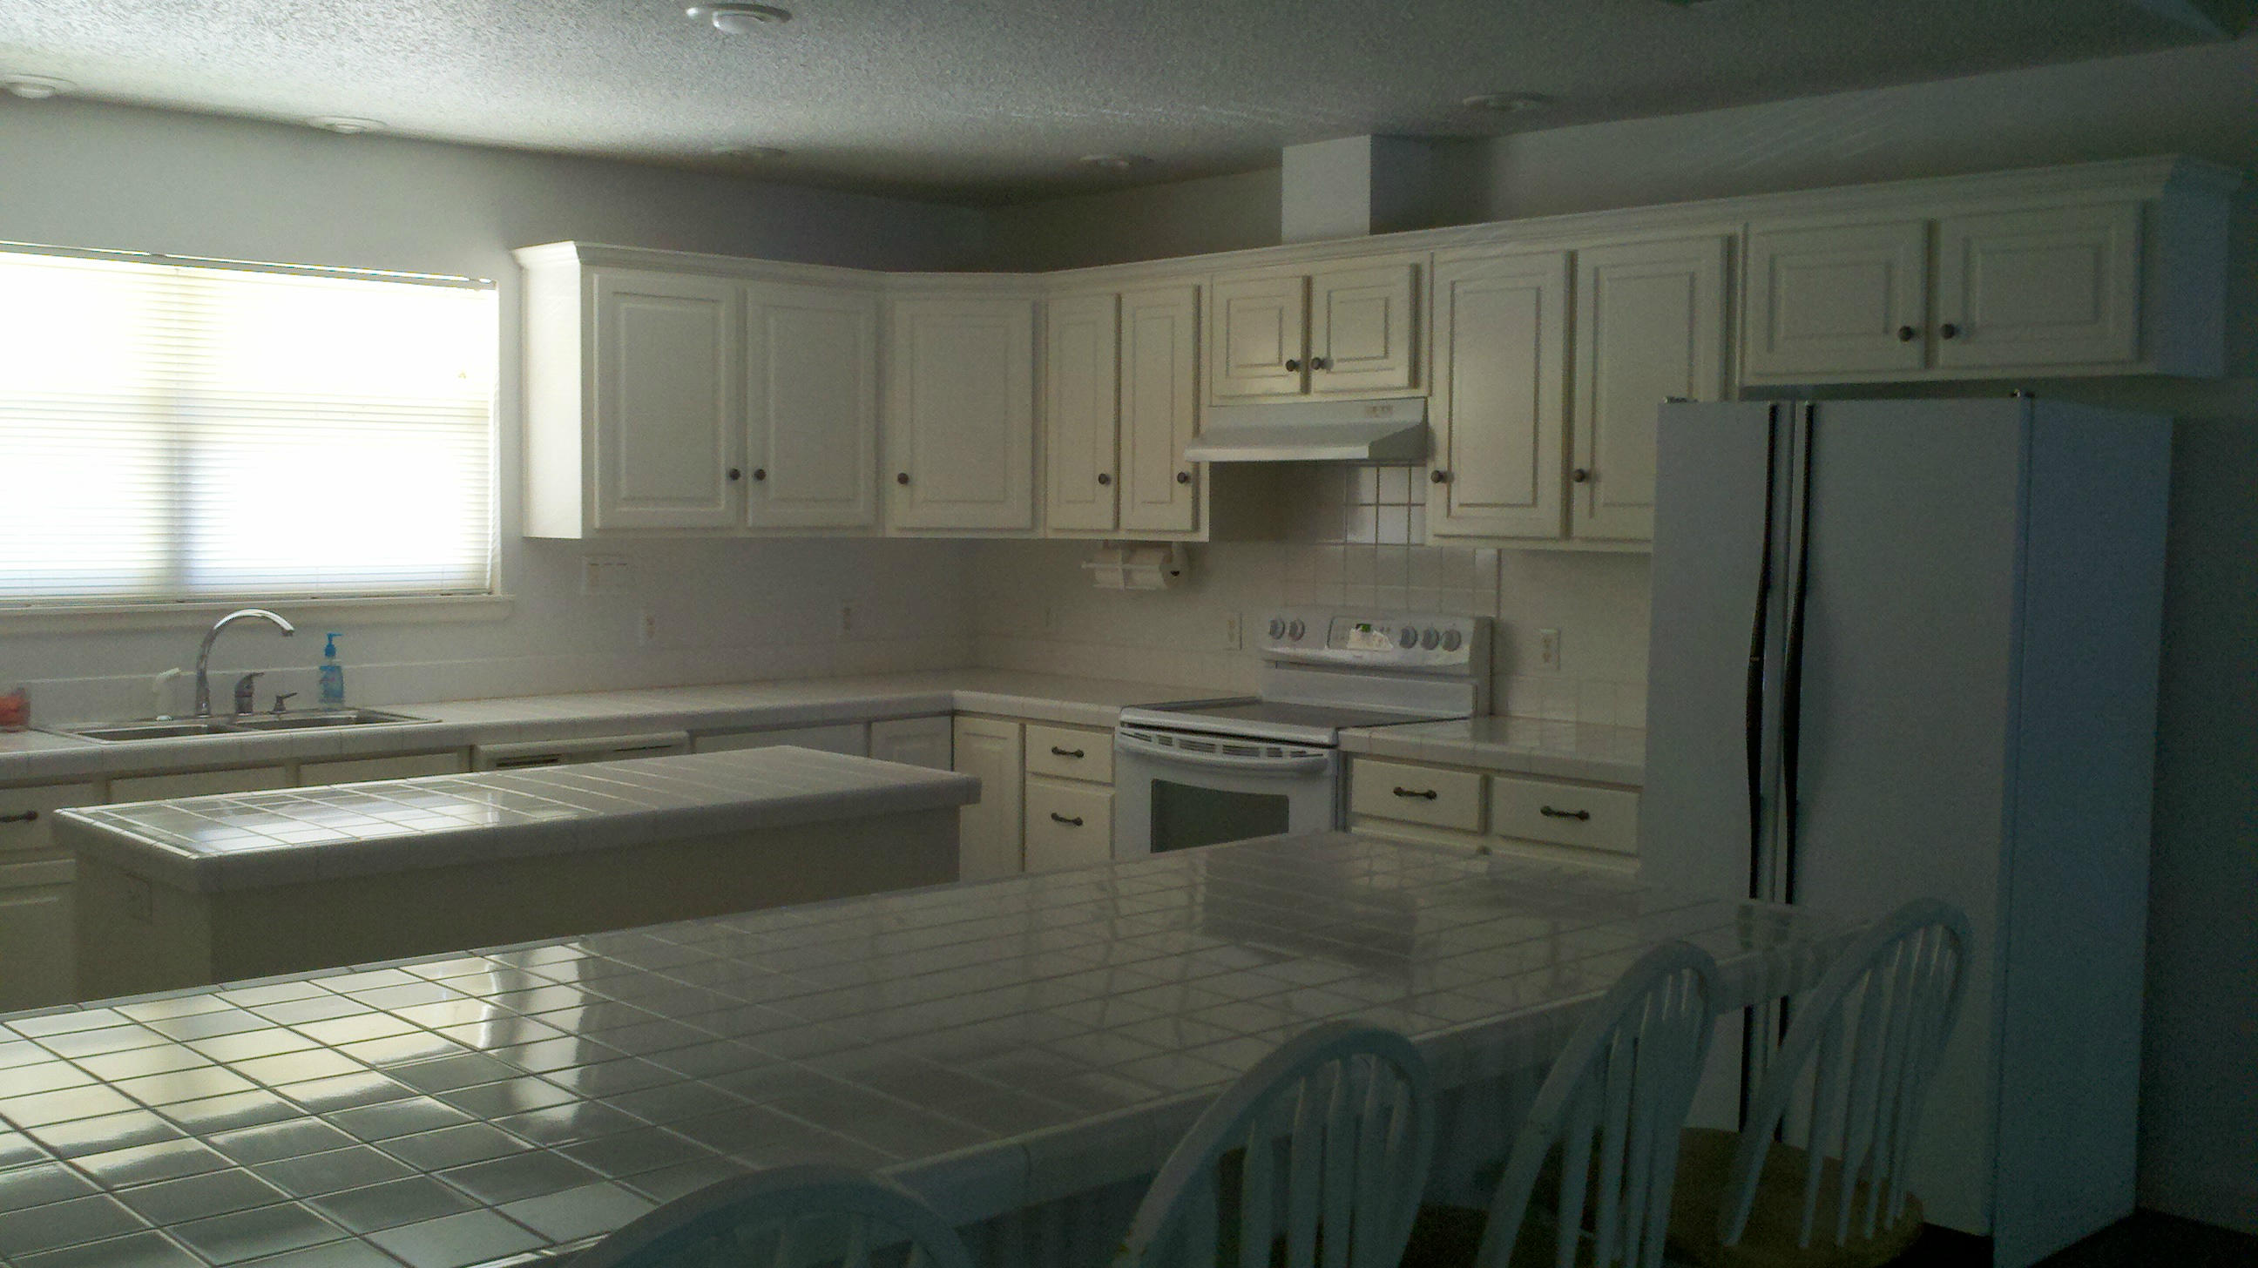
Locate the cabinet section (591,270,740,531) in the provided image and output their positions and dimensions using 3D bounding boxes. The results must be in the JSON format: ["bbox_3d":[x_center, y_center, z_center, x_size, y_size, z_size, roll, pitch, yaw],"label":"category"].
[{"bbox_3d":[-1.446,-0.671,5.317,0.315,0.717,0.482,4,5,45],"label":"cabinet section"}]

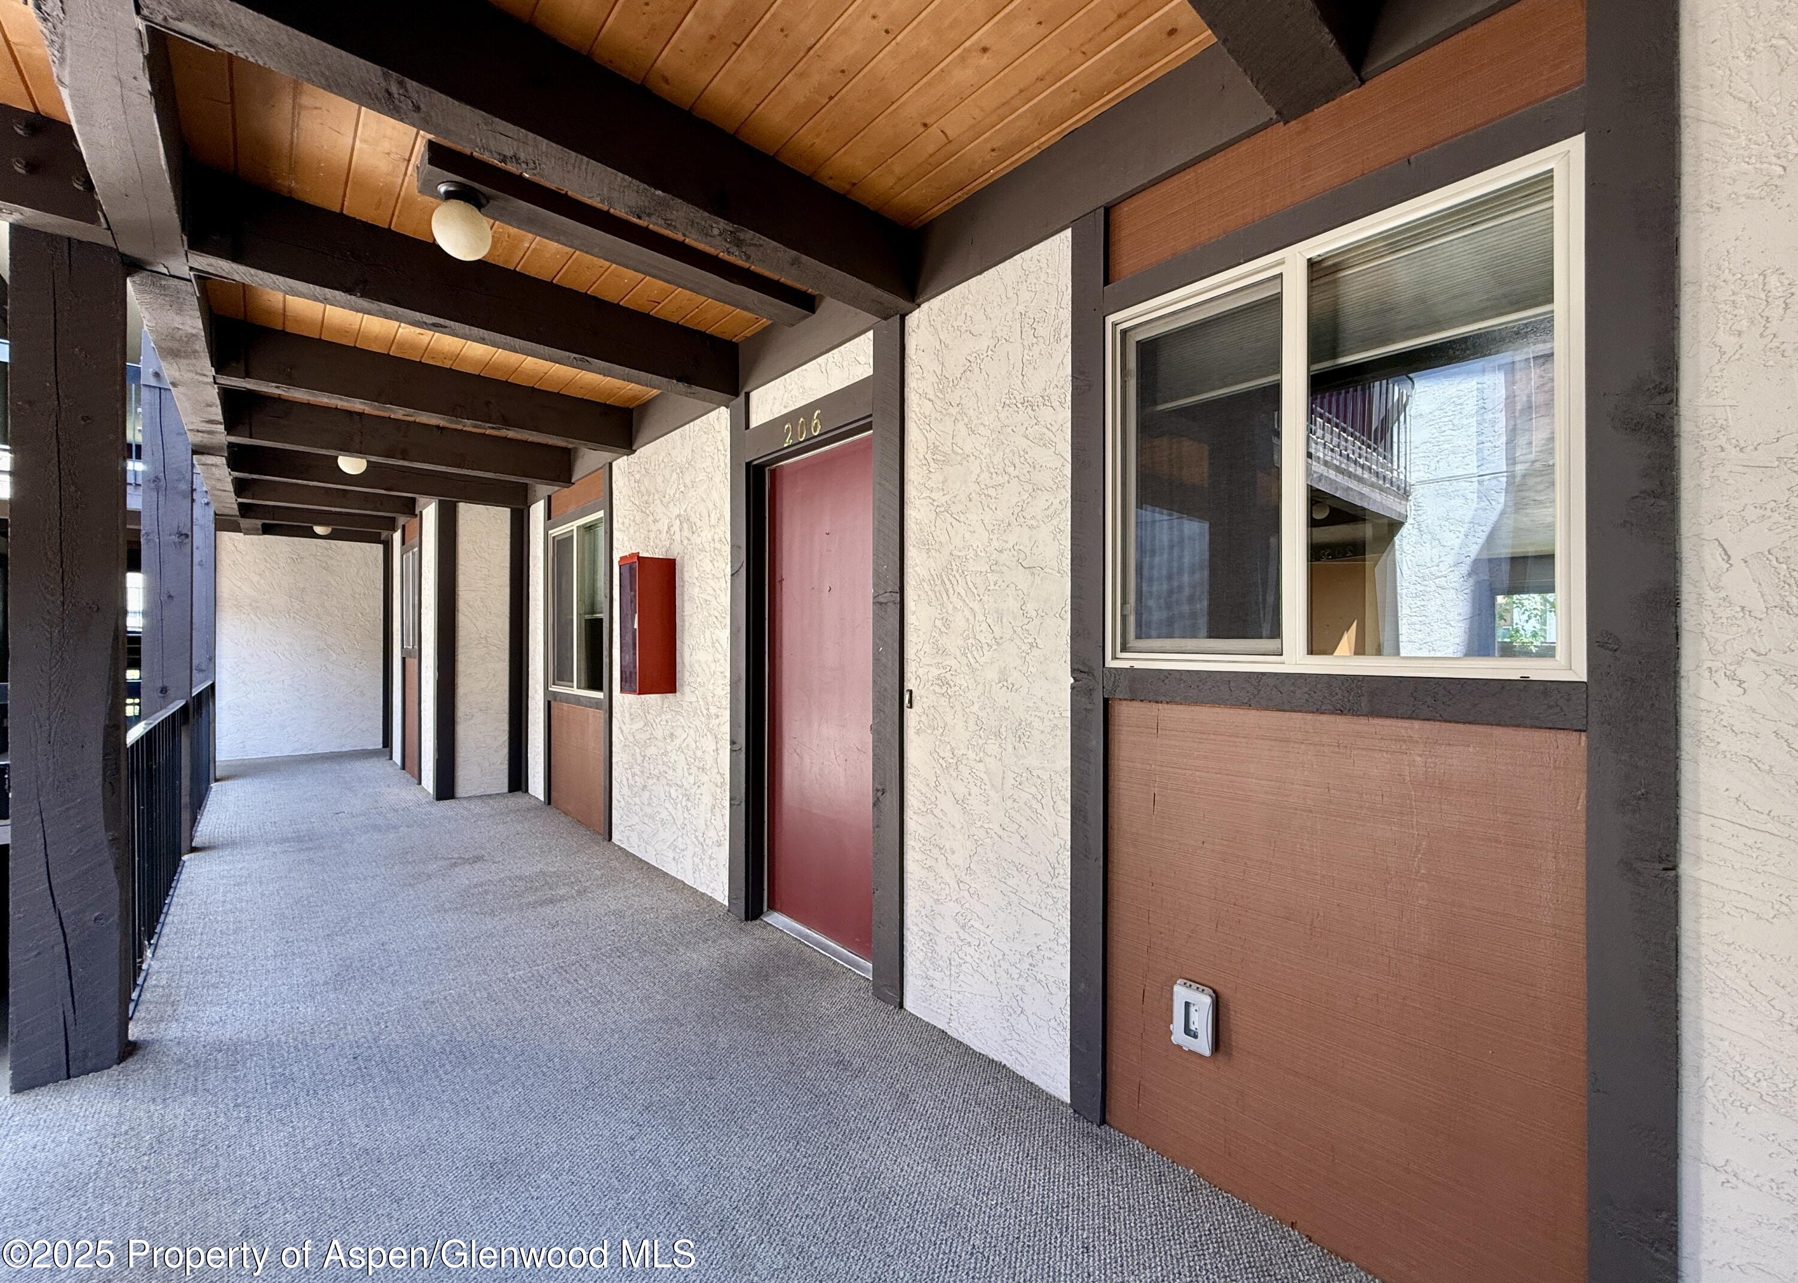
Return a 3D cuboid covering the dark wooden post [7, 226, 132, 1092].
[{"bbox_3d":[-2.512,0.052,2.226,0.213,2.461,0.210,1,-1,-41],"label":"dark wooden post"}]

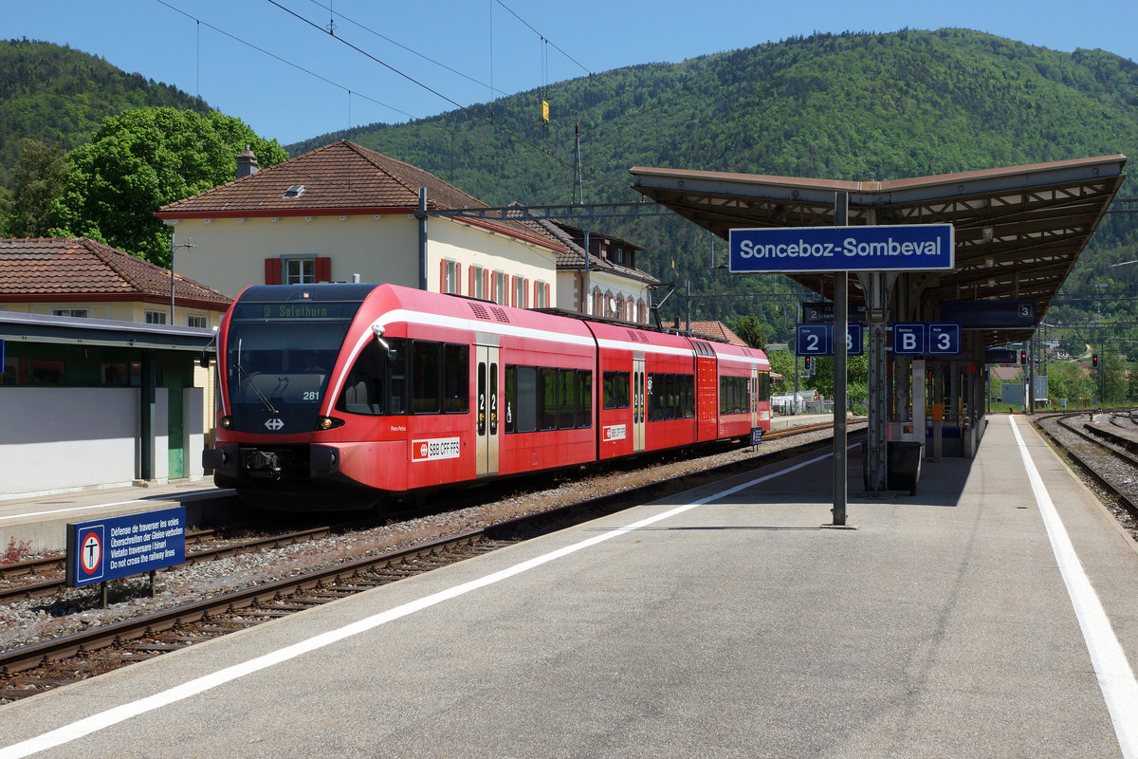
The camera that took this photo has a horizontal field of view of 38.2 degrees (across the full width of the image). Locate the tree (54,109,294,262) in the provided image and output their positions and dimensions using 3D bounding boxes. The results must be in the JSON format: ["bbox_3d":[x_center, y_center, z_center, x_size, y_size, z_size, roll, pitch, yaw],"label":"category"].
[{"bbox_3d":[-17.900,-5.050,74.000,11.300,14.700,11.300,0,0,15],"label":"tree"}]

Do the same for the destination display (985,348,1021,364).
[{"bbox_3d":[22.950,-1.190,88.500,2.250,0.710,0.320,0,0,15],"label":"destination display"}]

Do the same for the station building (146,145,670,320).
[{"bbox_3d":[-4.600,-2.970,65.400,11.500,10.500,28.000,0,0,15],"label":"station building"}]

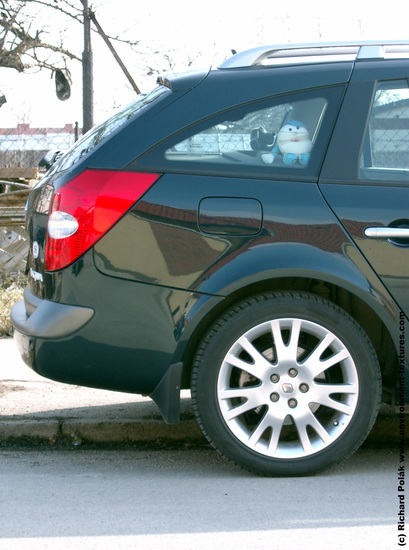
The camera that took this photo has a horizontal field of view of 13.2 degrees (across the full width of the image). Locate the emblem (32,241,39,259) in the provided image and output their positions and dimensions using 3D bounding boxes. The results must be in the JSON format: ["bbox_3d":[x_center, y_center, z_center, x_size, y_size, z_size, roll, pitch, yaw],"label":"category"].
[{"bbox_3d":[-0.582,-0.088,6.120,0.006,0.062,0.080,-1,4,-19],"label":"emblem"}]

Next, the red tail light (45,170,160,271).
[{"bbox_3d":[-0.342,-0.180,5.920,0.390,0.340,0.180,0,4,-3],"label":"red tail light"}]

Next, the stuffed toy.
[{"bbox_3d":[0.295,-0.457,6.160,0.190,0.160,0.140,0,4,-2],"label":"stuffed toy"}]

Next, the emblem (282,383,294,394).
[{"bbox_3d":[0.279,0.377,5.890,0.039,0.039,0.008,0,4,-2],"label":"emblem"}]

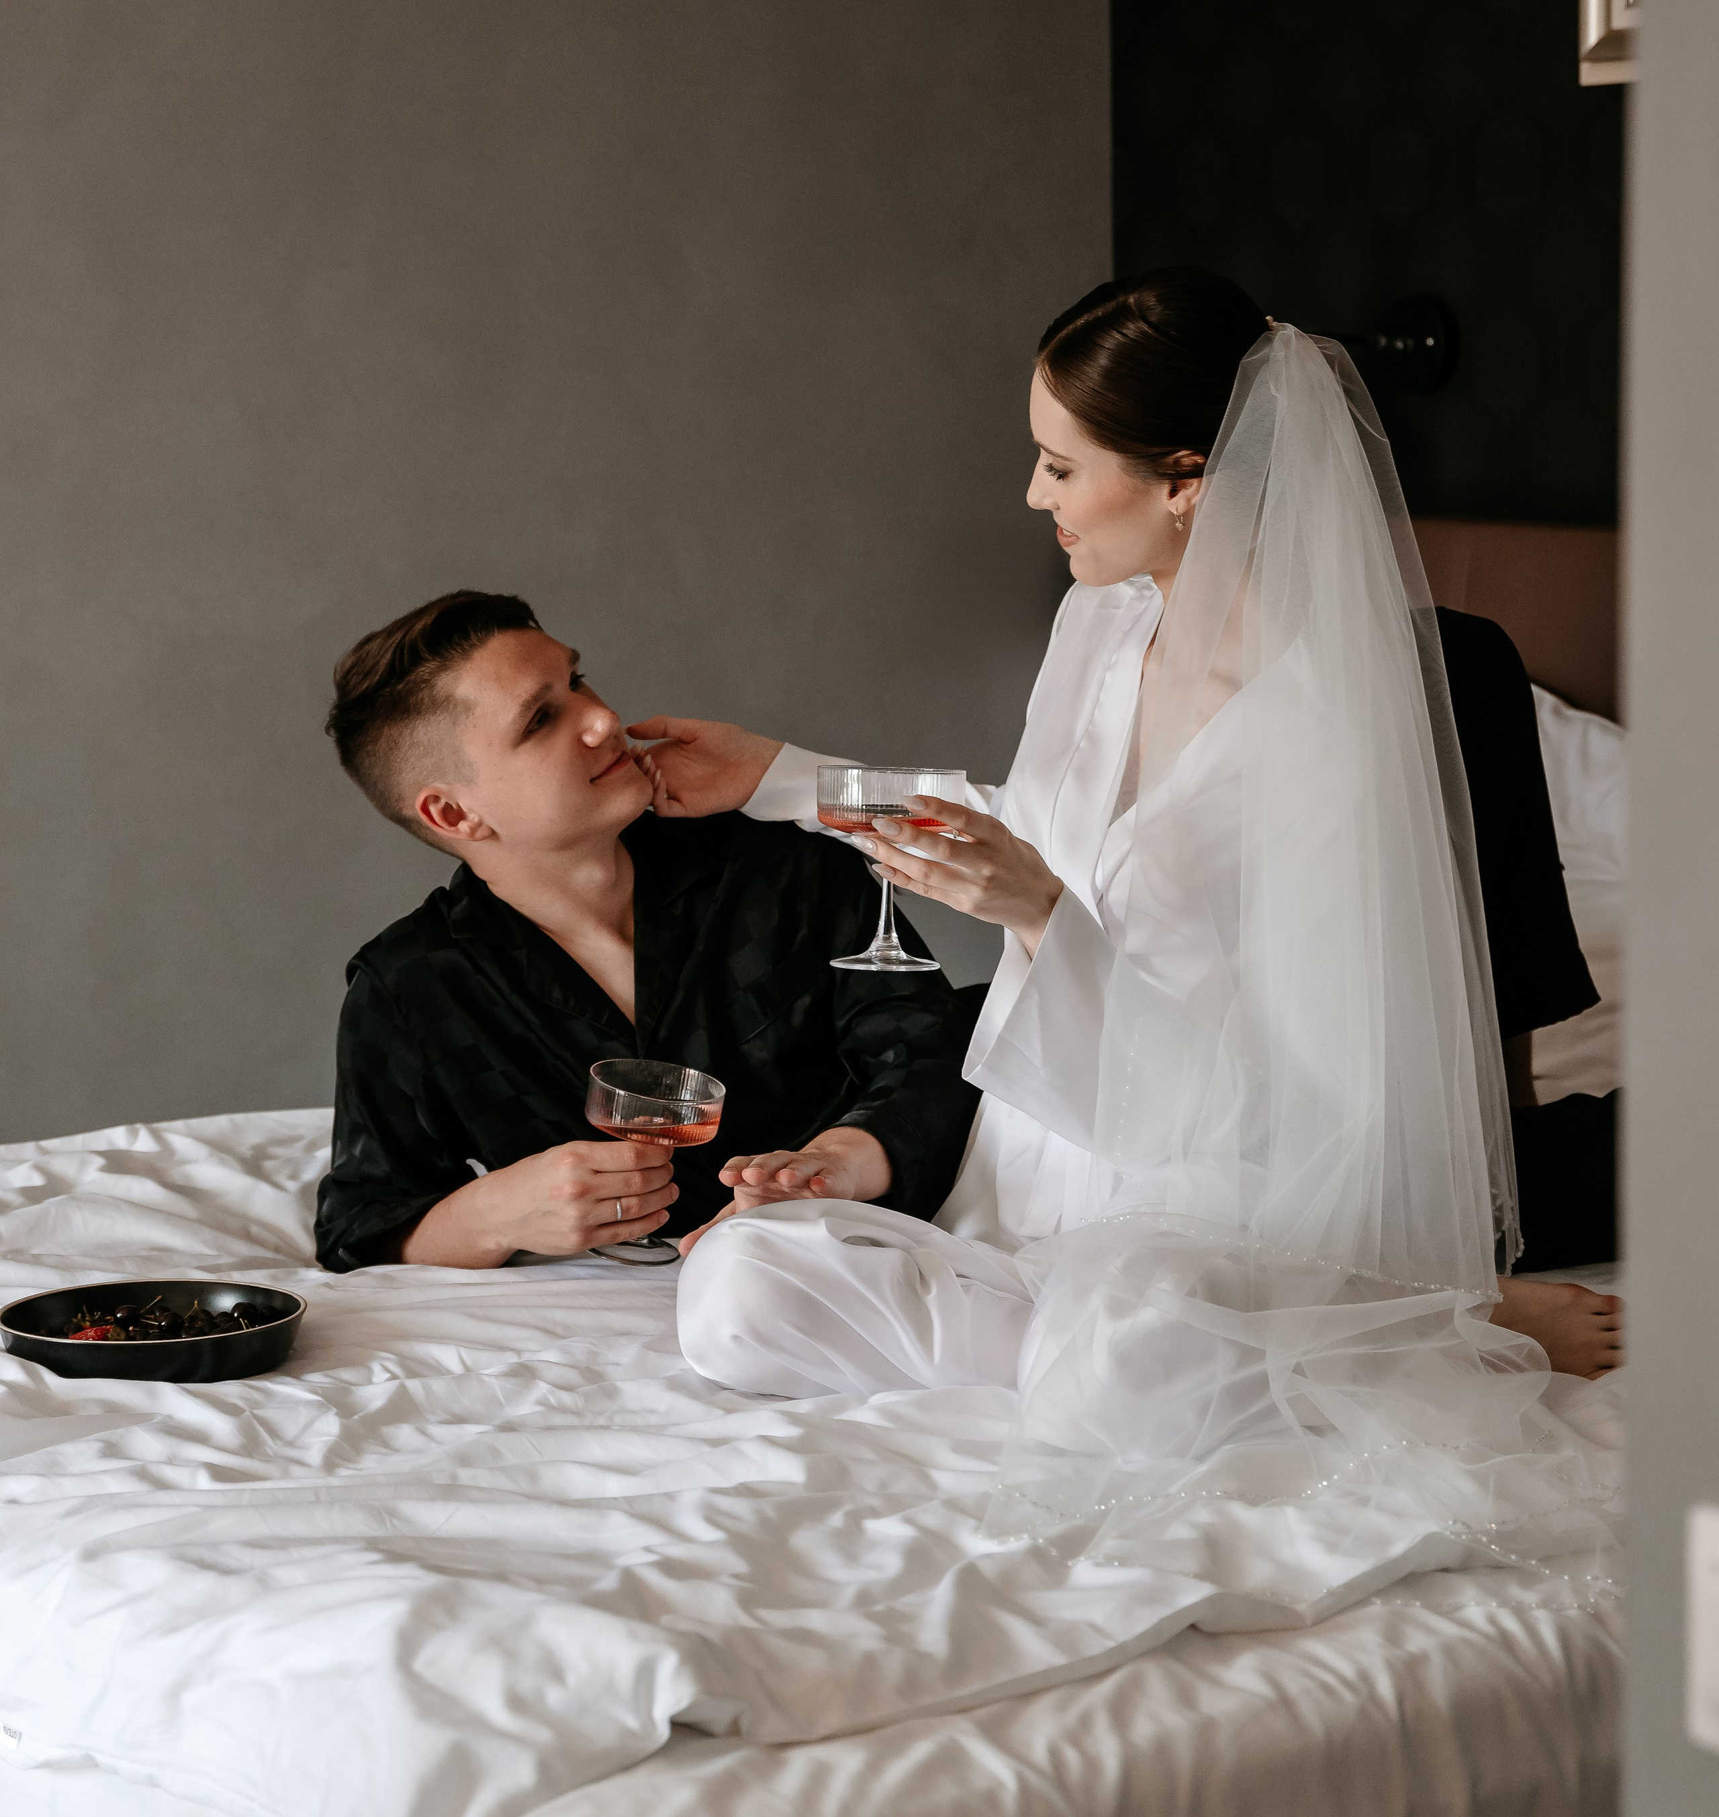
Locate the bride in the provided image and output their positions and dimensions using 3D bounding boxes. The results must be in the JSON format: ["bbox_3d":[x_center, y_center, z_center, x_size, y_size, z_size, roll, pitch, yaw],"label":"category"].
[{"bbox_3d":[0.240,-0.040,3.000,0.720,0.830,0.600,-3,6,-25],"label":"bride"}]

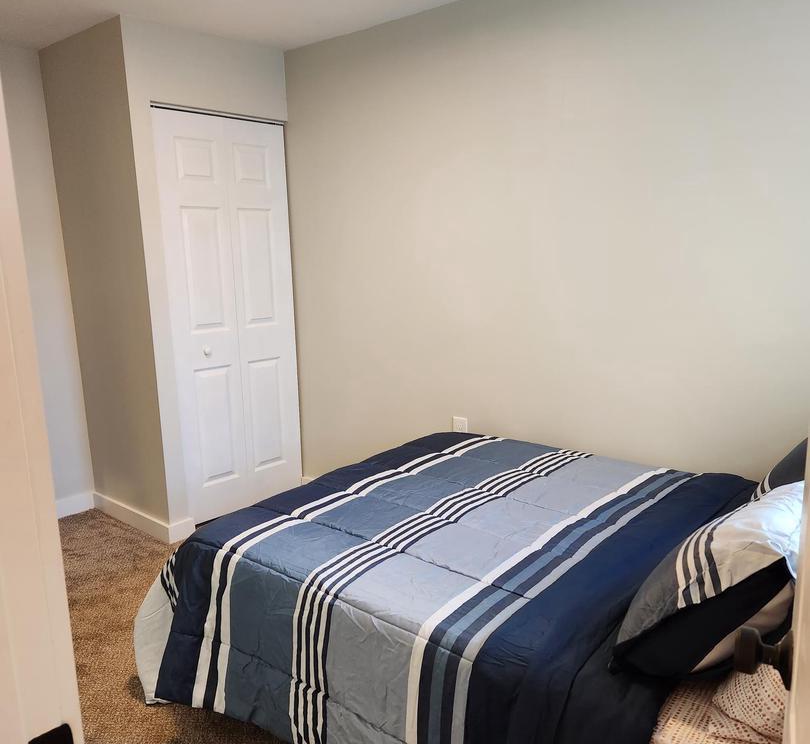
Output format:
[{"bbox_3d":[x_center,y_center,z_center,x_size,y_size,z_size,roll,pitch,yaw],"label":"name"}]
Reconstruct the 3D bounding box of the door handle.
[{"bbox_3d":[0.431,0.340,0.866,0.063,0.074,0.074,4,12,27],"label":"door handle"}]

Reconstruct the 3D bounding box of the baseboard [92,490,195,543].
[{"bbox_3d":[-1.403,0.750,3.820,0.774,0.093,0.134,8,14,40],"label":"baseboard"}]

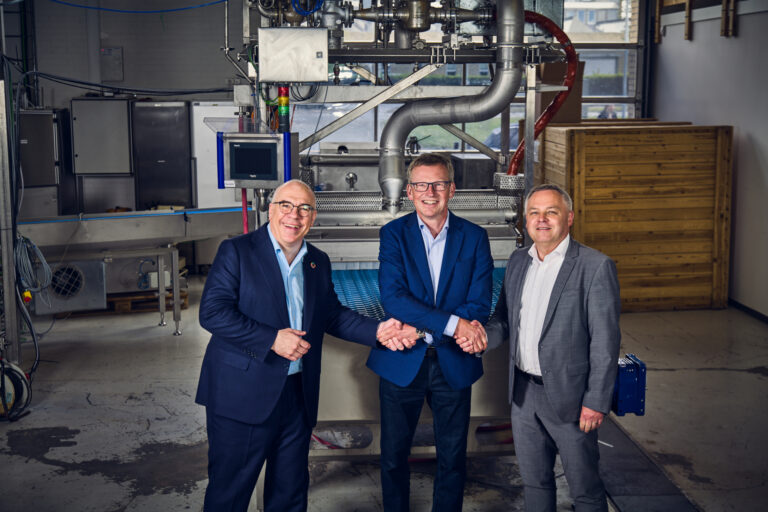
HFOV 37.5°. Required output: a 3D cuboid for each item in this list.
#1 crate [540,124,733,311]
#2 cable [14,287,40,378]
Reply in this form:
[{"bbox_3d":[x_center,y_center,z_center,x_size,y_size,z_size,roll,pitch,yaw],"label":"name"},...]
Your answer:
[{"bbox_3d":[2.353,-0.378,10.650,1.520,1.680,0.880,-2,9,-5],"label":"crate"},{"bbox_3d":[-2.460,0.525,7.800,0.200,0.600,0.240,-1,9,-5],"label":"cable"}]

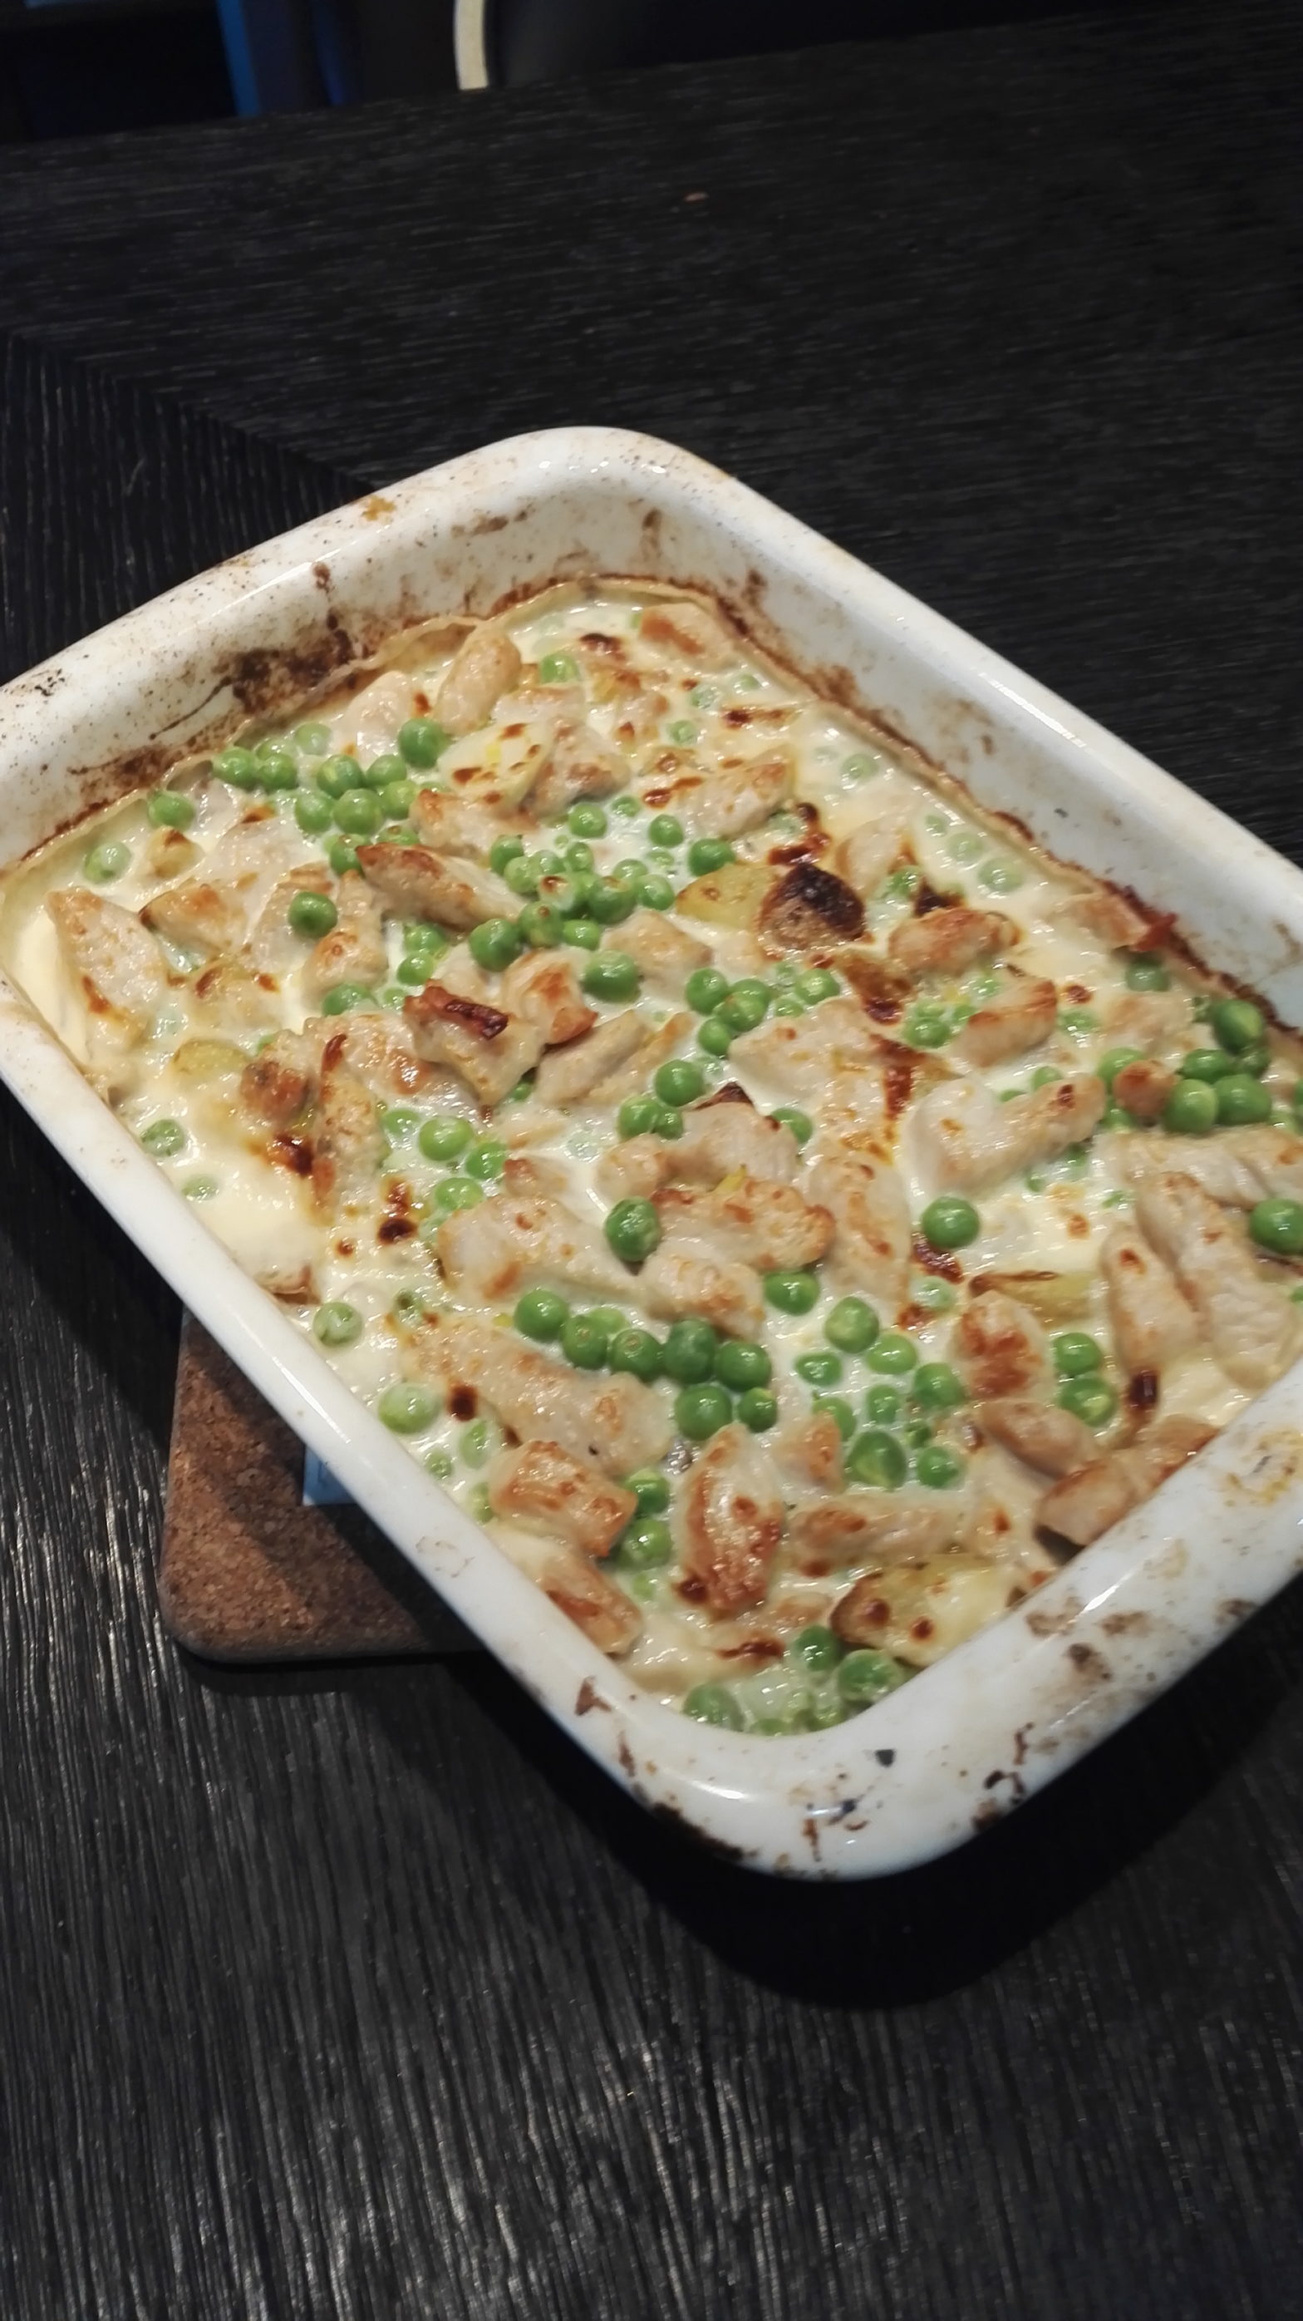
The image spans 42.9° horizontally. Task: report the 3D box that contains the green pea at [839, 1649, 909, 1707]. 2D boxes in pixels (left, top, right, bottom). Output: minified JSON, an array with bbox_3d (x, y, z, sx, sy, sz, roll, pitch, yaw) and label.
[{"bbox_3d":[0.035,0.081,0.262,0.010,0.009,0.009,0,61,0],"label":"green pea"}]

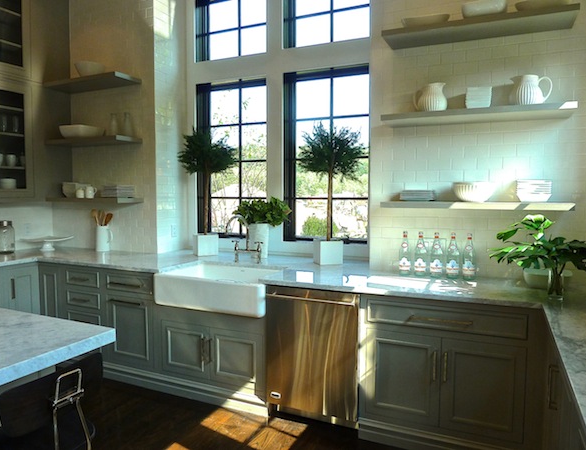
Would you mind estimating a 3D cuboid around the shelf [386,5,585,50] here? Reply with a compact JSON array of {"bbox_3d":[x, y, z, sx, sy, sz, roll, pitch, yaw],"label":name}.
[{"bbox_3d":[1.115,-1.198,2.667,1.058,0.036,0.287,2,4,24],"label":"shelf"}]

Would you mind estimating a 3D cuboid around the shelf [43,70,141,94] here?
[{"bbox_3d":[-1.862,-1.304,4.010,0.911,0.041,0.301,2,4,24],"label":"shelf"}]

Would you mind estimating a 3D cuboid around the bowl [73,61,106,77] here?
[{"bbox_3d":[-1.890,-1.399,4.012,0.265,0.150,0.265,2,4,24],"label":"bowl"}]

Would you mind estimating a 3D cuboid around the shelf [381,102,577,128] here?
[{"bbox_3d":[1.118,-0.672,2.697,1.065,0.036,0.308,2,4,24],"label":"shelf"}]

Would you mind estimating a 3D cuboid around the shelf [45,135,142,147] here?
[{"bbox_3d":[-1.859,-0.768,4.013,0.920,0.041,0.304,2,5,25],"label":"shelf"}]

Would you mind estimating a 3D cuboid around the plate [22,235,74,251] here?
[{"bbox_3d":[-2.406,0.180,4.256,0.440,0.125,0.440,0,5,0],"label":"plate"}]

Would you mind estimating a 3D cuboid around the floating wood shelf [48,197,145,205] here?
[{"bbox_3d":[-1.860,-0.232,4.061,0.917,0.042,0.304,2,5,25],"label":"floating wood shelf"}]

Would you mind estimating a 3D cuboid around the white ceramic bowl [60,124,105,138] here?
[{"bbox_3d":[-2.000,-0.858,4.102,0.280,0.112,0.280,2,4,24],"label":"white ceramic bowl"}]

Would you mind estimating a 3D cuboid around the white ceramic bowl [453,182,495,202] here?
[{"bbox_3d":[1.107,-0.201,2.660,0.250,0.117,0.250,2,5,25],"label":"white ceramic bowl"}]

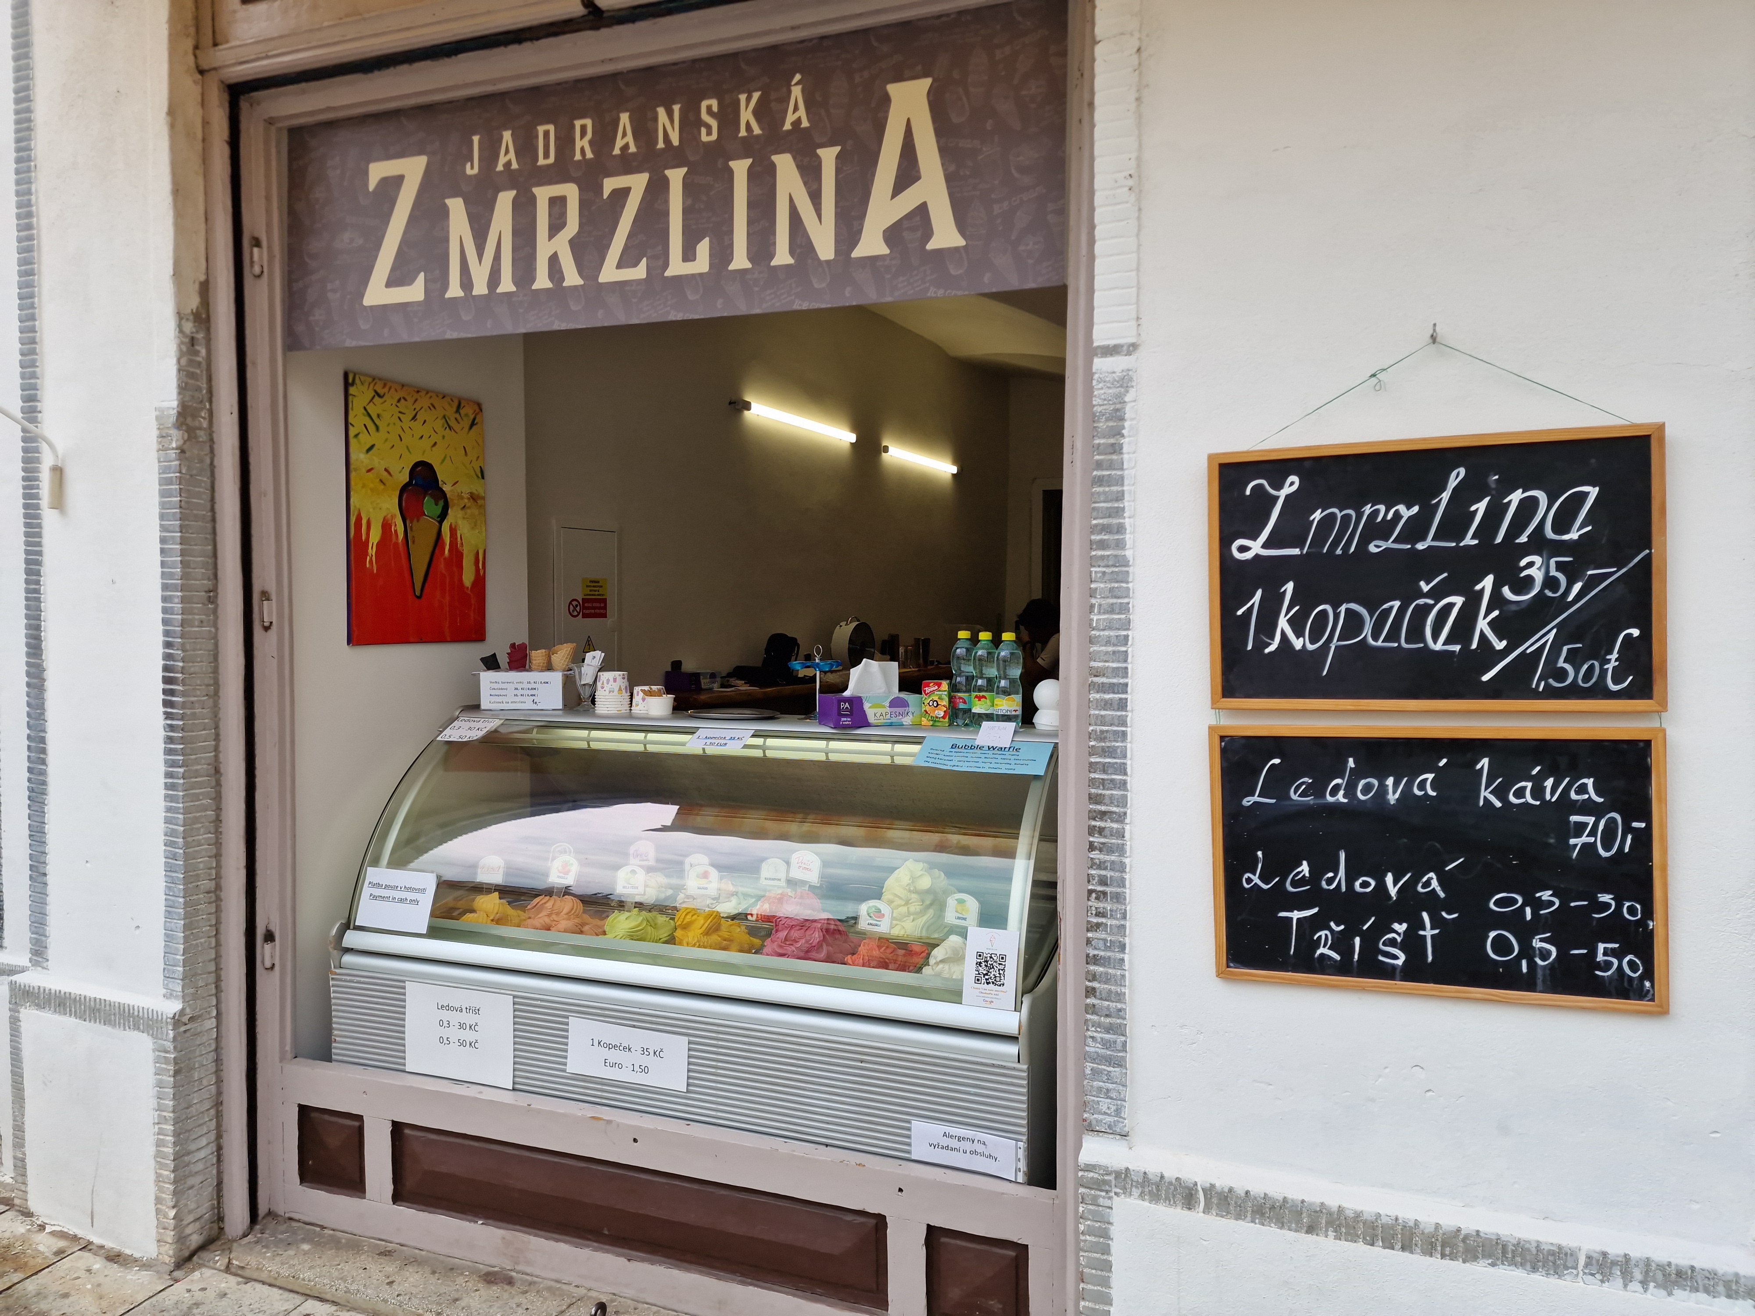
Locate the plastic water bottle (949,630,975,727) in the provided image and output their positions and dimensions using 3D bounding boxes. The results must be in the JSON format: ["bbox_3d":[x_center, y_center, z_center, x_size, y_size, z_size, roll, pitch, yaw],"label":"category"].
[{"bbox_3d":[0.203,0.050,2.719,0.065,0.223,0.065,1,2,20],"label":"plastic water bottle"}]

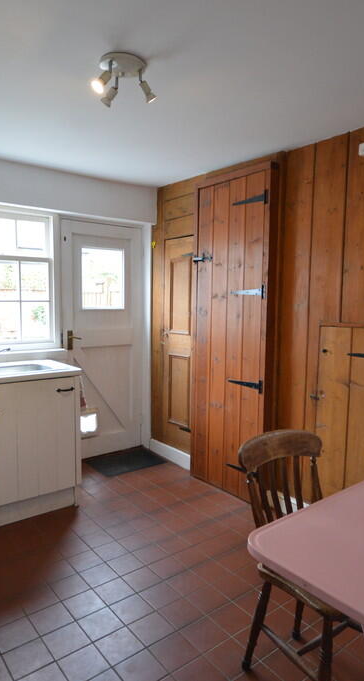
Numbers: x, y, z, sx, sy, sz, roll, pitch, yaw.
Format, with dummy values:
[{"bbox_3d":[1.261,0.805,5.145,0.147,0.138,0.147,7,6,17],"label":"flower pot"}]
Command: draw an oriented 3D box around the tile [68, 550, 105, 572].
[{"bbox_3d":[-0.514,1.184,2.280,0.149,0.012,0.149,-3,7,-38],"label":"tile"}]

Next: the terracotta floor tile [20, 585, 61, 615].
[{"bbox_3d":[-0.656,1.196,1.962,0.149,0.013,0.149,-3,6,-38],"label":"terracotta floor tile"}]

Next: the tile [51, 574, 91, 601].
[{"bbox_3d":[-0.534,1.184,2.042,0.150,0.012,0.150,-4,7,-39],"label":"tile"}]

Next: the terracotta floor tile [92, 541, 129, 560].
[{"bbox_3d":[-0.390,1.179,2.372,0.149,0.012,0.149,-3,6,-38],"label":"terracotta floor tile"}]

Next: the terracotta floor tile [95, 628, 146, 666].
[{"bbox_3d":[-0.247,1.215,1.689,0.150,0.012,0.150,-4,7,-39],"label":"terracotta floor tile"}]

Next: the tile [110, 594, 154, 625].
[{"bbox_3d":[-0.221,1.200,1.900,0.150,0.012,0.150,-4,7,-39],"label":"tile"}]

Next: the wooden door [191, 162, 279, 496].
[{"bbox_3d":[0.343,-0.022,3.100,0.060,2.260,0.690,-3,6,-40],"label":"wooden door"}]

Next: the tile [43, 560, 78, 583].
[{"bbox_3d":[-0.630,1.173,2.163,0.150,0.012,0.150,-4,7,-39],"label":"tile"}]

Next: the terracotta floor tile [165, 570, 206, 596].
[{"bbox_3d":[0.018,1.193,2.104,0.149,0.013,0.149,-3,6,-38],"label":"terracotta floor tile"}]

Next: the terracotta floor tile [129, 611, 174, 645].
[{"bbox_3d":[-0.130,1.231,1.816,0.149,0.012,0.149,-3,7,-38],"label":"terracotta floor tile"}]

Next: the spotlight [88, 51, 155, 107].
[{"bbox_3d":[-0.236,-1.071,1.782,0.270,0.165,0.230,0,5,-8],"label":"spotlight"}]

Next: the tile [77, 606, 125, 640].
[{"bbox_3d":[-0.342,1.205,1.809,0.150,0.012,0.150,-4,7,-39],"label":"tile"}]

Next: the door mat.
[{"bbox_3d":[-0.458,1.050,3.688,0.605,0.011,0.385,-3,7,-36],"label":"door mat"}]

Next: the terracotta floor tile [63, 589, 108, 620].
[{"bbox_3d":[-0.441,1.202,1.938,0.149,0.012,0.149,-3,6,-38],"label":"terracotta floor tile"}]

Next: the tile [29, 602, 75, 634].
[{"bbox_3d":[-0.562,1.206,1.843,0.149,0.012,0.149,-3,6,-38],"label":"tile"}]

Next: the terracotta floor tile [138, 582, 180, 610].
[{"bbox_3d":[-0.102,1.205,2.009,0.149,0.012,0.149,-3,6,-38],"label":"terracotta floor tile"}]

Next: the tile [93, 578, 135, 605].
[{"bbox_3d":[-0.325,1.208,2.046,0.149,0.012,0.149,-3,7,-38],"label":"tile"}]

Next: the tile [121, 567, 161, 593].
[{"bbox_3d":[-0.199,1.188,2.128,0.149,0.013,0.149,-3,6,-38],"label":"tile"}]

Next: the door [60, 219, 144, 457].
[{"bbox_3d":[-0.701,0.012,3.827,0.790,2.040,0.045,-3,6,-37],"label":"door"}]

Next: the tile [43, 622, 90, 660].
[{"bbox_3d":[-0.465,1.219,1.722,0.149,0.013,0.149,-3,6,-38],"label":"tile"}]

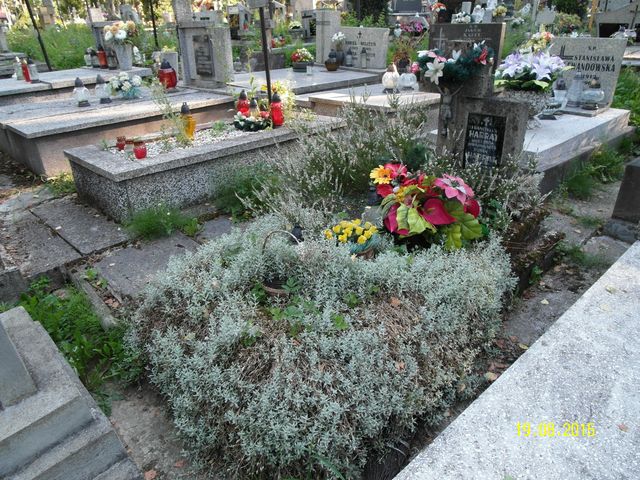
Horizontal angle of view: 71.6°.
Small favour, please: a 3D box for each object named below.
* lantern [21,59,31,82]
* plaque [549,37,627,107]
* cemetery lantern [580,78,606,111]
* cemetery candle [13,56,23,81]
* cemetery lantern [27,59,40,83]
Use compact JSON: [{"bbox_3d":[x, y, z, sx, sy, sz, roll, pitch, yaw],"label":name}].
[{"bbox_3d":[-3.264,-1.878,4.925,0.080,0.250,0.080,-2,27,0],"label":"lantern"},{"bbox_3d":[2.930,-1.884,4.957,0.090,0.676,0.760,-24,35,-39],"label":"plaque"},{"bbox_3d":[2.457,-1.310,3.996,0.200,0.260,0.200,-2,27,0],"label":"cemetery lantern"},{"bbox_3d":[-3.431,-1.943,5.041,0.100,0.235,0.100,-2,27,0],"label":"cemetery candle"},{"bbox_3d":[-3.821,-2.255,5.900,0.145,0.290,0.145,1,27,0],"label":"cemetery lantern"}]

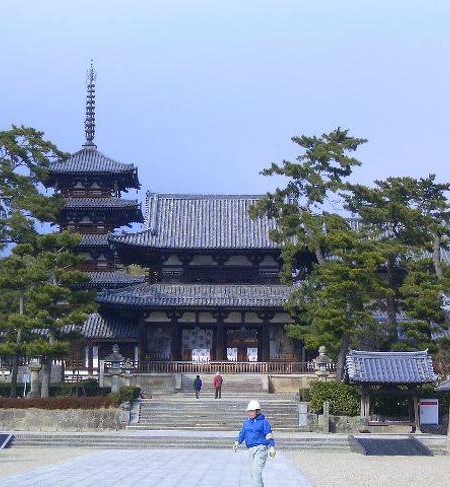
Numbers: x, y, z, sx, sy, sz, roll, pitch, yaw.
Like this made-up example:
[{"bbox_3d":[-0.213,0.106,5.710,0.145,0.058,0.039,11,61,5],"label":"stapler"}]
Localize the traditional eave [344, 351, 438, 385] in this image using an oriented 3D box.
[{"bbox_3d":[7.923,5.962,66.498,4.400,1.620,3.200,0,-7,1],"label":"traditional eave"}]

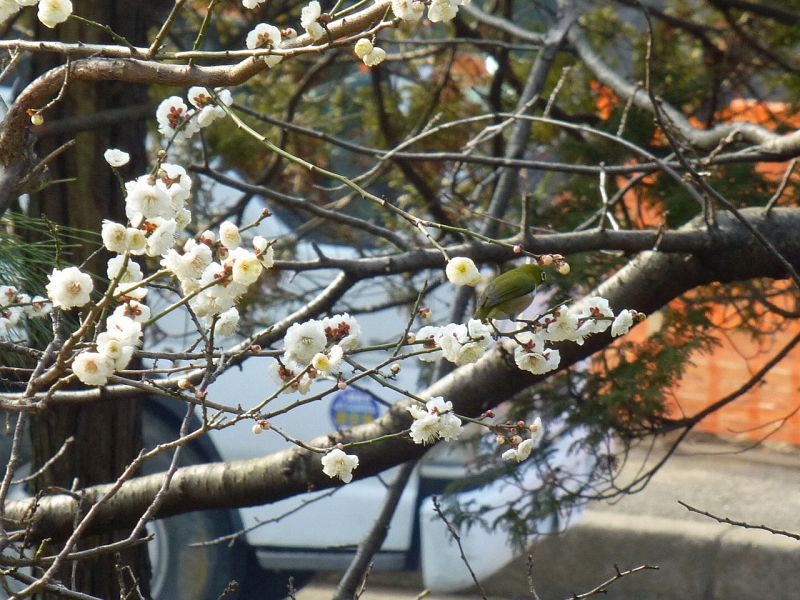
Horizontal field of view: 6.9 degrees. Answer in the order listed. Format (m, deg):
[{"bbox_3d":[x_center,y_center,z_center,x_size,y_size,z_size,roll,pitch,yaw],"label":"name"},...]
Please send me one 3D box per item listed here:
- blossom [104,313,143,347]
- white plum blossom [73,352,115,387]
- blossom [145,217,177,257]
[{"bbox_3d":[-0.182,0.019,4.400,0.026,0.024,0.015,-1,21,-25],"label":"blossom"},{"bbox_3d":[-0.225,0.050,4.900,0.030,0.027,0.016,0,2,7],"label":"white plum blossom"},{"bbox_3d":[-0.158,-0.042,4.400,0.016,0.028,0.026,28,16,30],"label":"blossom"}]

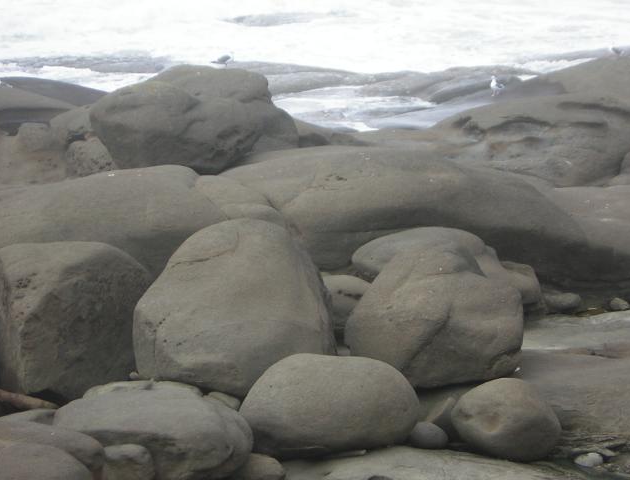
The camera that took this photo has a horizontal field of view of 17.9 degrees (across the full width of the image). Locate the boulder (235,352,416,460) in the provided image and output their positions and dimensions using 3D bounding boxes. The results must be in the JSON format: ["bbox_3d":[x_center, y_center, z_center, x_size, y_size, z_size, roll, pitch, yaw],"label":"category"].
[{"bbox_3d":[0.076,0.875,10.500,0.947,0.535,0.710,0,10,0],"label":"boulder"}]

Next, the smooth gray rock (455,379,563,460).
[{"bbox_3d":[1.002,0.945,10.450,0.576,0.434,0.518,0,10,0],"label":"smooth gray rock"}]

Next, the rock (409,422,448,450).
[{"bbox_3d":[0.605,1.037,10.650,0.213,0.147,0.181,0,10,0],"label":"rock"}]

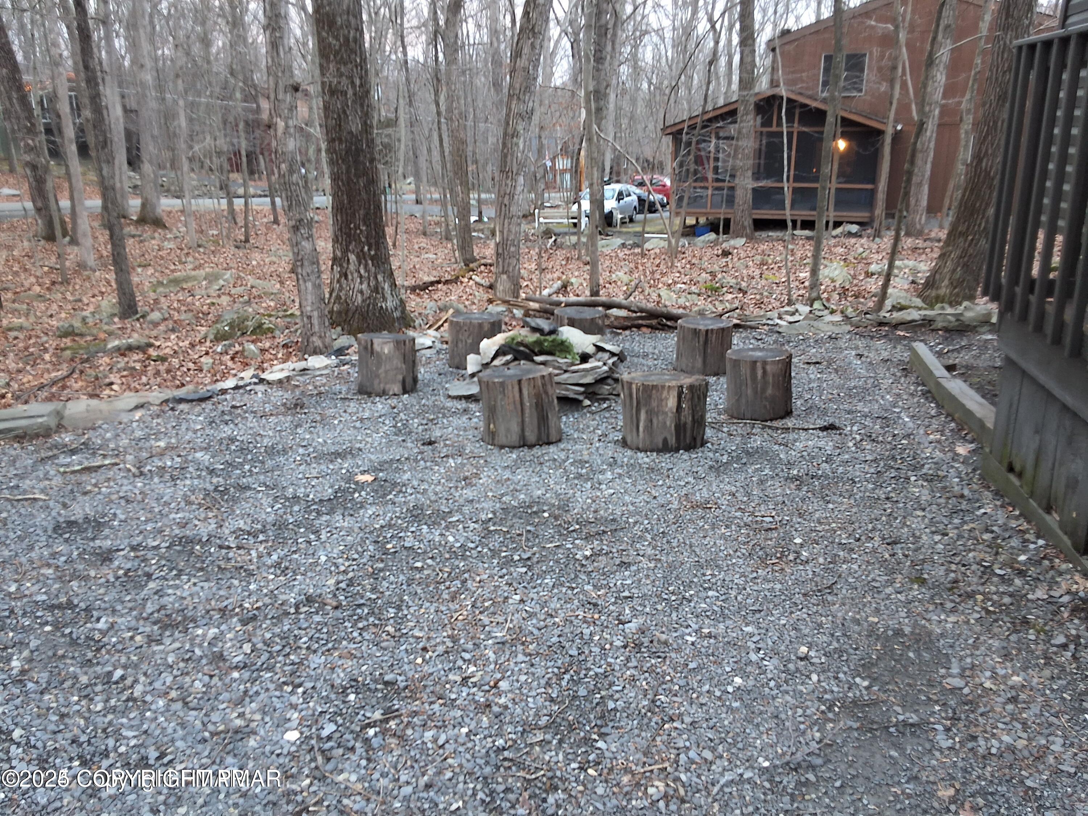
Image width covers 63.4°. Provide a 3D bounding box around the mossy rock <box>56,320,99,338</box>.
[{"bbox_3d":[-4.468,-0.770,8.412,0.400,0.150,0.270,-8,18,-27],"label":"mossy rock"}]

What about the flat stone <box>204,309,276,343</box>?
[{"bbox_3d":[-2.471,-0.682,7.140,0.570,0.220,0.400,-5,16,-19],"label":"flat stone"}]

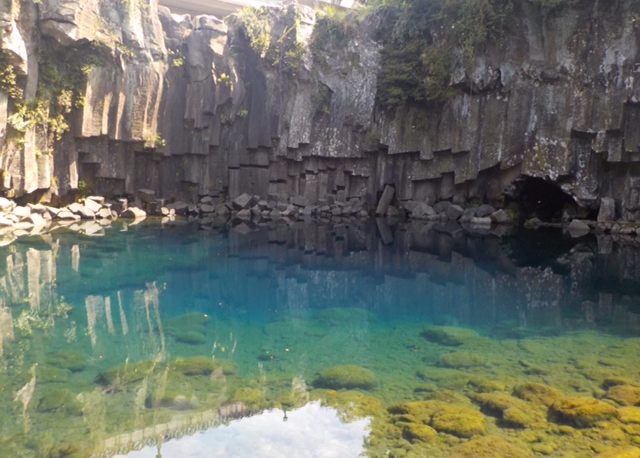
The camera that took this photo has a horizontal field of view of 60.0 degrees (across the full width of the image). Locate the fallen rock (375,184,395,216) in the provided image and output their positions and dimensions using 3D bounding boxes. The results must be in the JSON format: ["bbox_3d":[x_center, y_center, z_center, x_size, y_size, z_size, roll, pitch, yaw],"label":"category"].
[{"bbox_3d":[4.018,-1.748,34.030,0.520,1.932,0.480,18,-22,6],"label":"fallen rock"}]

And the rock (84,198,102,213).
[{"bbox_3d":[-11.705,-1.214,28.665,0.900,0.740,0.750,-1,5,-22],"label":"rock"}]

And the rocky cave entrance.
[{"bbox_3d":[12.293,-1.581,30.240,3.400,2.400,1.500,5,6,38],"label":"rocky cave entrance"}]

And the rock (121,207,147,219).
[{"bbox_3d":[-9.426,-0.809,28.035,1.270,0.540,0.900,-1,5,-19],"label":"rock"}]

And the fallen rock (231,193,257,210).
[{"bbox_3d":[-4.473,-1.629,32.865,1.380,0.860,0.950,0,5,-8],"label":"fallen rock"}]

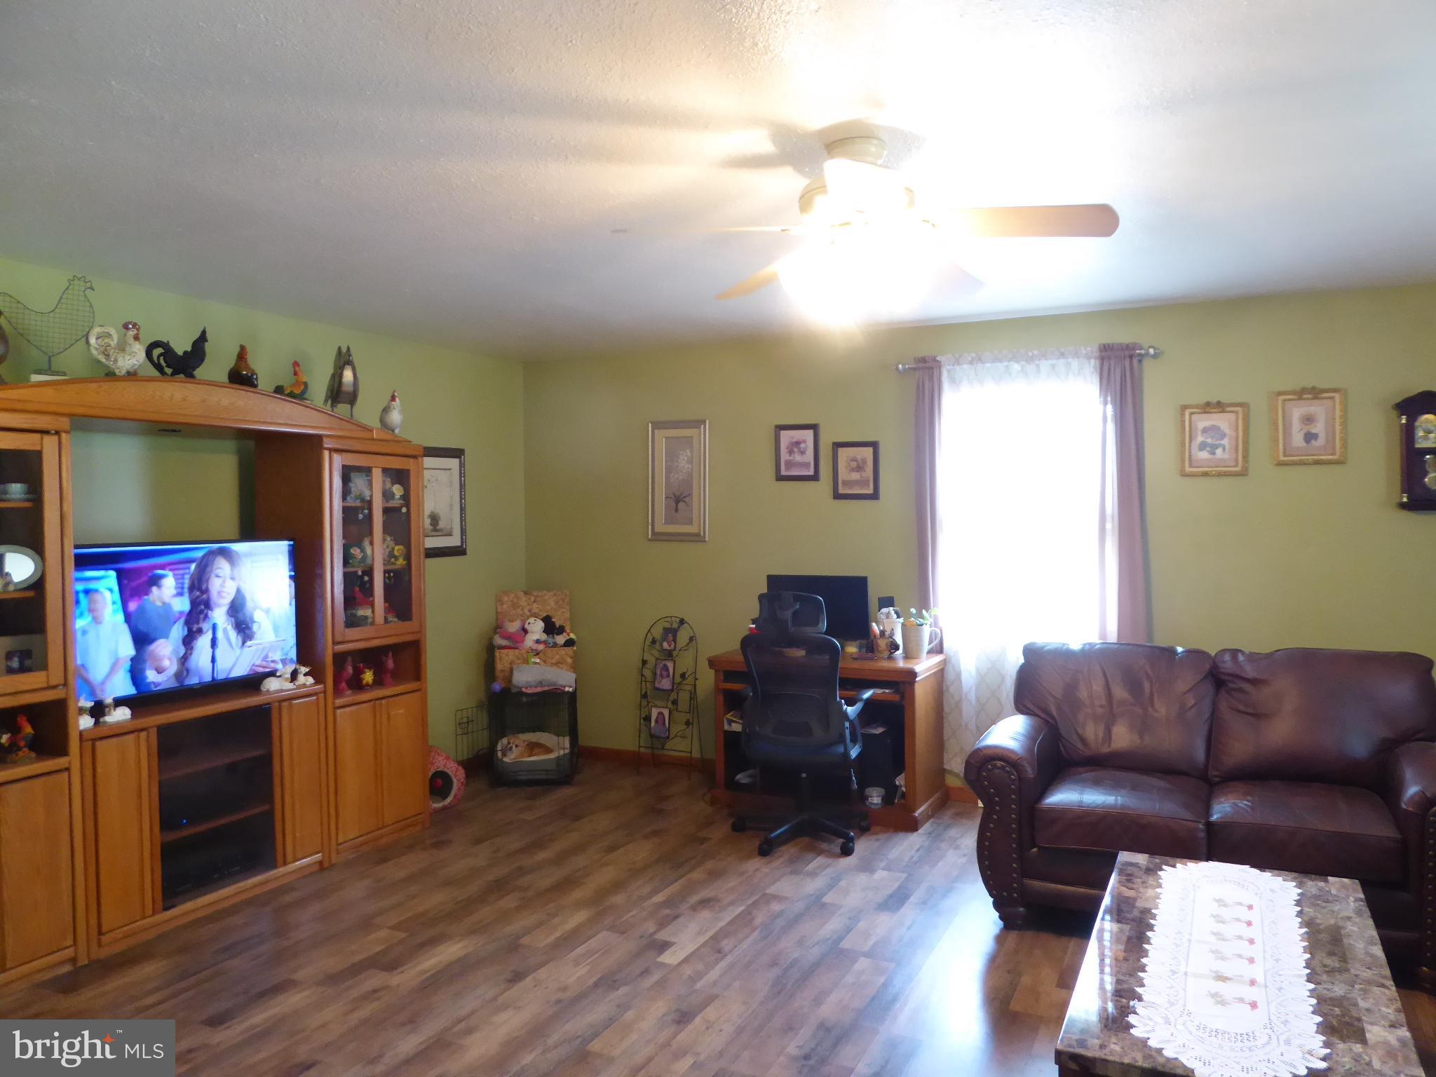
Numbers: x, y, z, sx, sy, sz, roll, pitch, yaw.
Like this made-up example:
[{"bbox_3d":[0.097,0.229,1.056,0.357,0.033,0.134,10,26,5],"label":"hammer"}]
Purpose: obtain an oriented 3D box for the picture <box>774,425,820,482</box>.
[{"bbox_3d":[0.431,-0.464,5.384,0.260,0.308,0.024,0,2,27],"label":"picture"}]

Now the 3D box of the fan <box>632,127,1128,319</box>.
[{"bbox_3d":[0.380,-0.794,2.572,1.240,0.434,1.260,0,2,21],"label":"fan"}]

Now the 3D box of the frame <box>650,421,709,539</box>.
[{"bbox_3d":[-0.236,-0.332,5.752,0.385,0.695,0.030,0,2,27],"label":"frame"}]

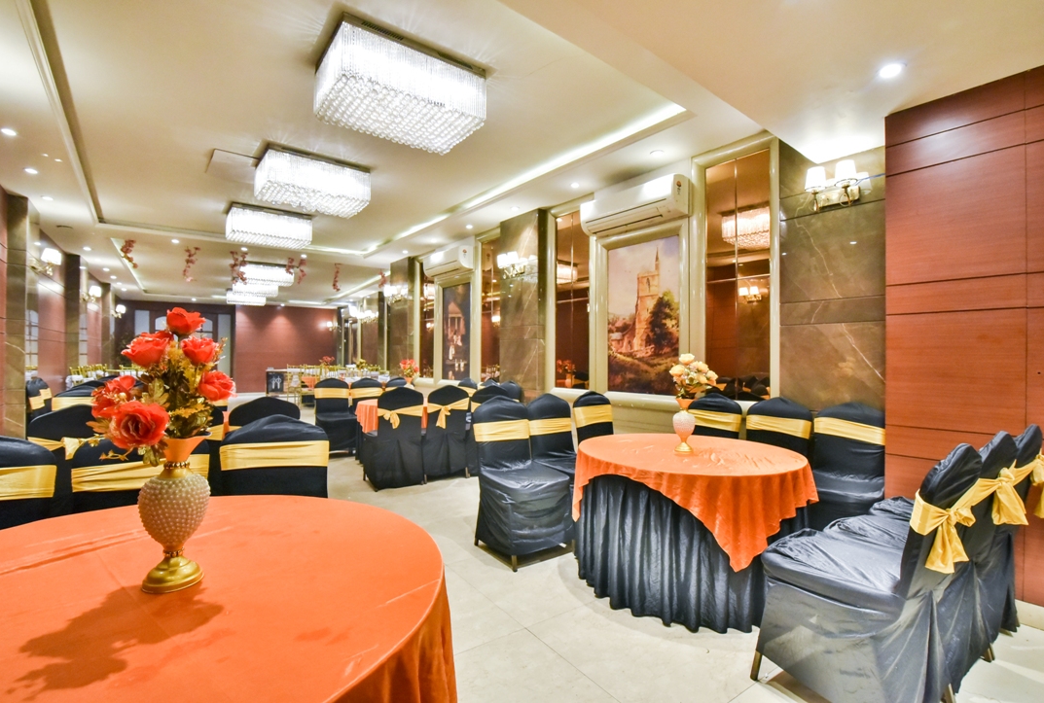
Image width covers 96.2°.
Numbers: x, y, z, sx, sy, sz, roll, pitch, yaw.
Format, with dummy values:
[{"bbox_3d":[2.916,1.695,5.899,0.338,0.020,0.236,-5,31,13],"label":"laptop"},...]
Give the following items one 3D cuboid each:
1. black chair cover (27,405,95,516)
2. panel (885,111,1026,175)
[{"bbox_3d":[-2.720,0.799,2.980,0.460,0.950,0.560,0,0,-35],"label":"black chair cover"},{"bbox_3d":[2.177,-1.042,2.392,0.025,0.160,0.522,0,-1,-40],"label":"panel"}]

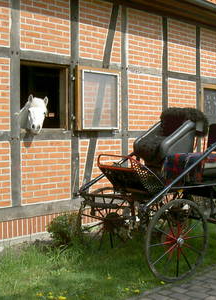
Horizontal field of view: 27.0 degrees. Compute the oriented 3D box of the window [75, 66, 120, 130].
[{"bbox_3d":[-0.129,-0.738,6.772,0.885,0.905,0.070,-2,3,-45],"label":"window"}]

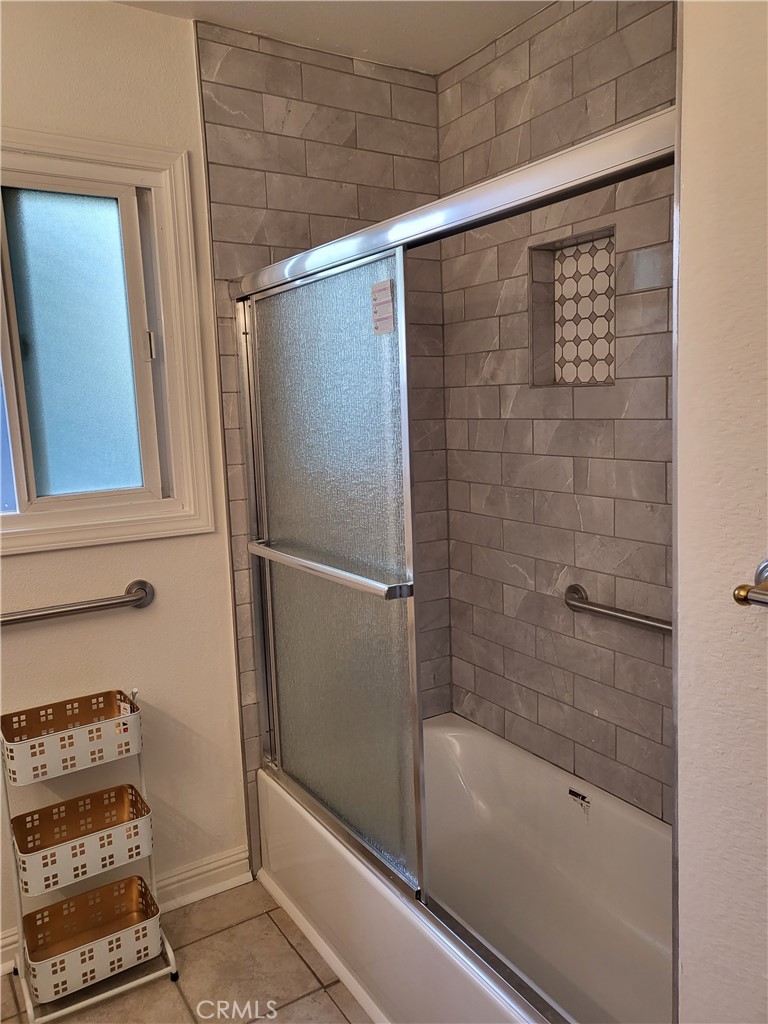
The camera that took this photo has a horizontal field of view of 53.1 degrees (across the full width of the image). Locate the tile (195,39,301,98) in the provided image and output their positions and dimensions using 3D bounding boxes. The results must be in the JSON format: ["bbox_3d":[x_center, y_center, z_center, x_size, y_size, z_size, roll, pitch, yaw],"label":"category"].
[{"bbox_3d":[-0.364,-1.218,2.134,0.301,0.100,0.010,-7,9,-32],"label":"tile"}]

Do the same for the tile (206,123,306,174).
[{"bbox_3d":[-0.353,-1.008,2.151,0.298,0.101,0.009,-7,9,-32],"label":"tile"}]

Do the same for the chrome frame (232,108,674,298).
[{"bbox_3d":[0.011,-0.551,1.539,0.068,0.062,1.484,-7,10,-33],"label":"chrome frame"}]

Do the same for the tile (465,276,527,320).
[{"bbox_3d":[0.343,-0.645,2.333,0.010,0.100,0.285,-7,9,-32],"label":"tile"}]

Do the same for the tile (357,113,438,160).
[{"bbox_3d":[0.043,-1.166,2.401,0.303,0.100,0.010,-7,9,-32],"label":"tile"}]

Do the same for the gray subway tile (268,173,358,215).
[{"bbox_3d":[-0.209,-0.941,2.298,0.304,0.101,0.009,-7,9,-32],"label":"gray subway tile"}]

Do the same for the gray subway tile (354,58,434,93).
[{"bbox_3d":[0.037,-1.345,2.376,0.303,0.049,0.010,-7,9,-32],"label":"gray subway tile"}]

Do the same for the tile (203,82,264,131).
[{"bbox_3d":[-0.411,-1.103,2.102,0.168,0.101,0.009,-7,9,-32],"label":"tile"}]

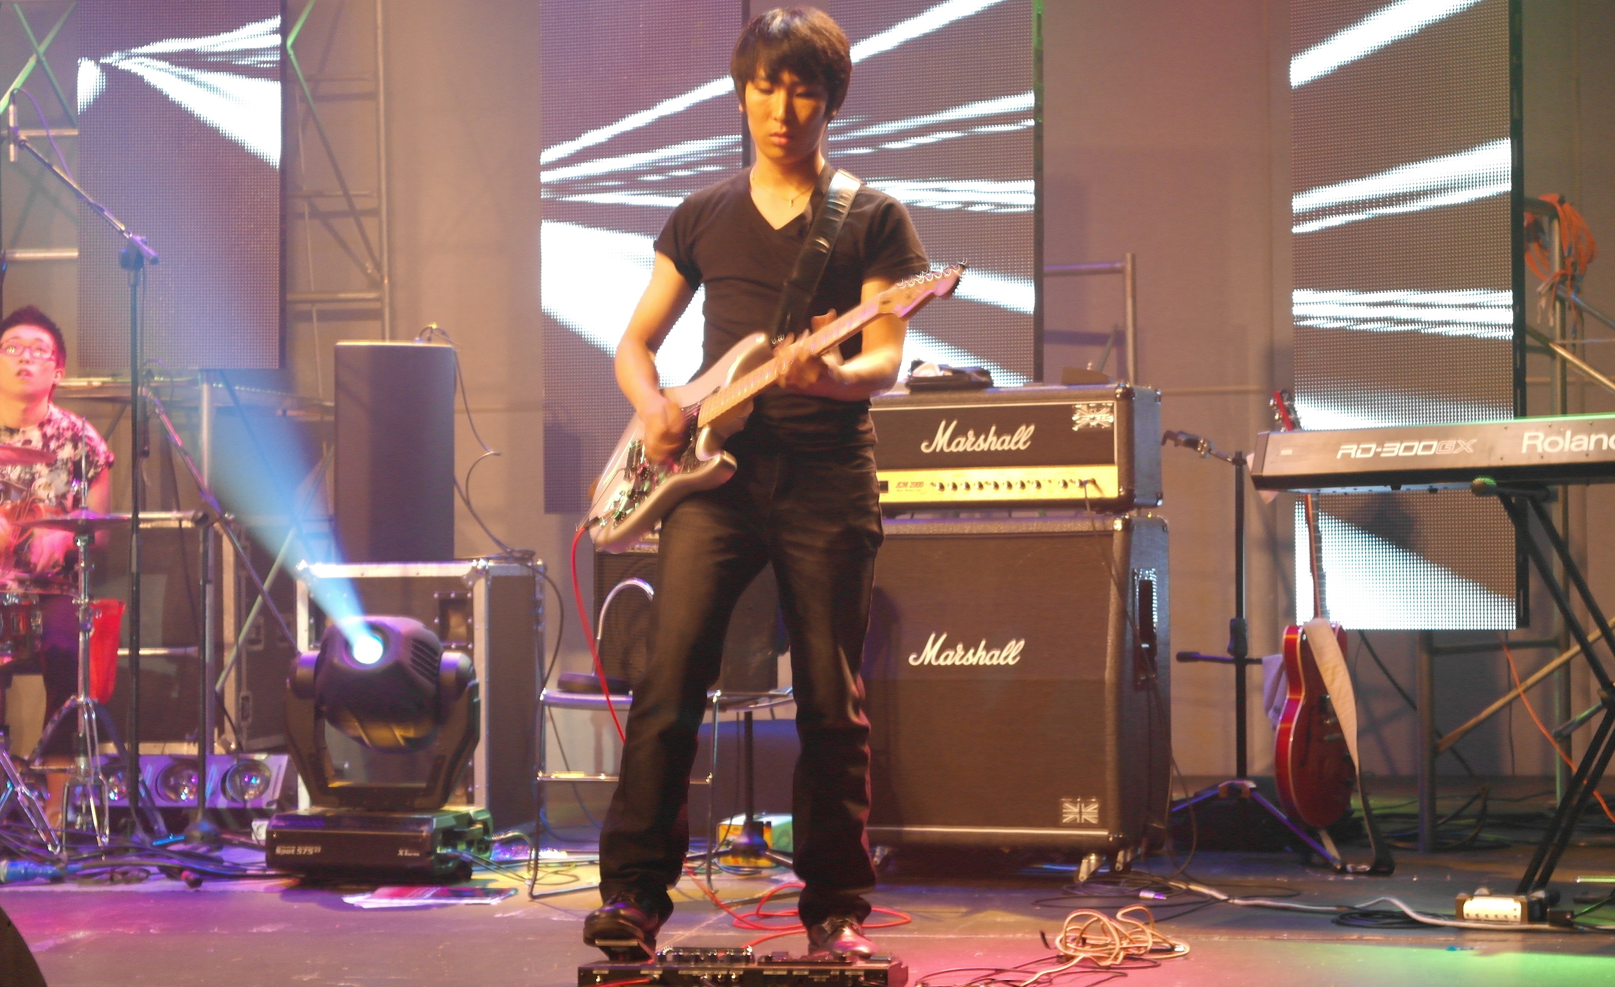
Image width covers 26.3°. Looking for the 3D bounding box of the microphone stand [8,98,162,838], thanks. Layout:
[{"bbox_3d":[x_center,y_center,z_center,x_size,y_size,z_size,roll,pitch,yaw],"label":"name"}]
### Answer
[{"bbox_3d":[-1.875,-0.050,8.950,0.450,1.950,0.500,0,-2,10],"label":"microphone stand"}]

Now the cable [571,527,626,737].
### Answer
[{"bbox_3d":[-0.355,0.236,5.870,0.090,0.370,0.180,0,-2,0],"label":"cable"}]

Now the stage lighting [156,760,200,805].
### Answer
[{"bbox_3d":[-1.658,0.761,9.100,0.122,0.122,0.090,0,-2,-5],"label":"stage lighting"}]

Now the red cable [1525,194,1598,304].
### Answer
[{"bbox_3d":[2.155,-0.710,9.950,0.230,0.320,0.190,0,-2,10],"label":"red cable"}]

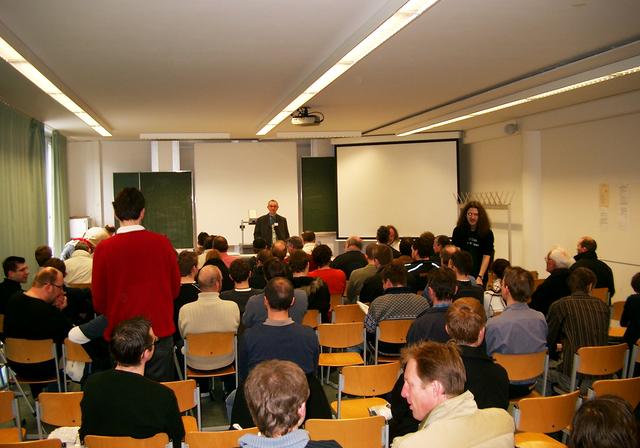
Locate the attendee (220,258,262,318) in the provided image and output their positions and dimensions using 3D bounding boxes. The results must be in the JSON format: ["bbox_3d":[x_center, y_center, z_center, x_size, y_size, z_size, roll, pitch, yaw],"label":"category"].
[{"bbox_3d":[-0.780,0.945,6.746,0.500,1.290,0.780,-2,3,-9],"label":"attendee"}]

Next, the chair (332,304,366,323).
[{"bbox_3d":[0.272,1.166,6.789,0.430,0.800,0.500,-2,3,-13],"label":"chair"}]

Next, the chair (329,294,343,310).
[{"bbox_3d":[0.014,1.130,7.716,0.430,0.800,0.500,-2,3,-10],"label":"chair"}]

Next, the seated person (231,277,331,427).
[{"bbox_3d":[-0.278,0.991,4.454,0.550,1.340,0.820,-2,3,-11],"label":"seated person"}]

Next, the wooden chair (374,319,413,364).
[{"bbox_3d":[0.628,1.194,5.966,0.430,0.800,0.500,-2,3,-11],"label":"wooden chair"}]

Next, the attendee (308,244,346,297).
[{"bbox_3d":[0.000,0.871,7.314,0.500,1.310,0.780,-2,3,-11],"label":"attendee"}]

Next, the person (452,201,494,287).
[{"bbox_3d":[1.653,0.610,7.330,0.500,1.700,0.360,0,3,14],"label":"person"}]

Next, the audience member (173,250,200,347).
[{"bbox_3d":[-1.169,0.927,6.436,0.500,1.340,0.800,-2,3,-11],"label":"audience member"}]

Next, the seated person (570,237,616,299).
[{"bbox_3d":[2.786,0.786,7.239,0.530,1.310,0.750,-3,3,-25],"label":"seated person"}]

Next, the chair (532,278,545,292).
[{"bbox_3d":[2.540,1.018,8.059,0.430,0.810,0.500,-2,3,-11],"label":"chair"}]

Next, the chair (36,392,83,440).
[{"bbox_3d":[-1.383,1.323,4.046,0.430,0.800,0.500,-2,3,-8],"label":"chair"}]

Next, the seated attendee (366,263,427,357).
[{"bbox_3d":[0.614,0.945,6.053,0.550,1.240,0.850,-2,3,-11],"label":"seated attendee"}]

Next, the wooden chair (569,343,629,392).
[{"bbox_3d":[1.782,1.186,4.683,0.430,0.805,0.500,-2,3,-13],"label":"wooden chair"}]

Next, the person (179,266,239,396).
[{"bbox_3d":[-0.892,0.968,5.677,0.510,1.310,0.850,-2,3,-11],"label":"person"}]

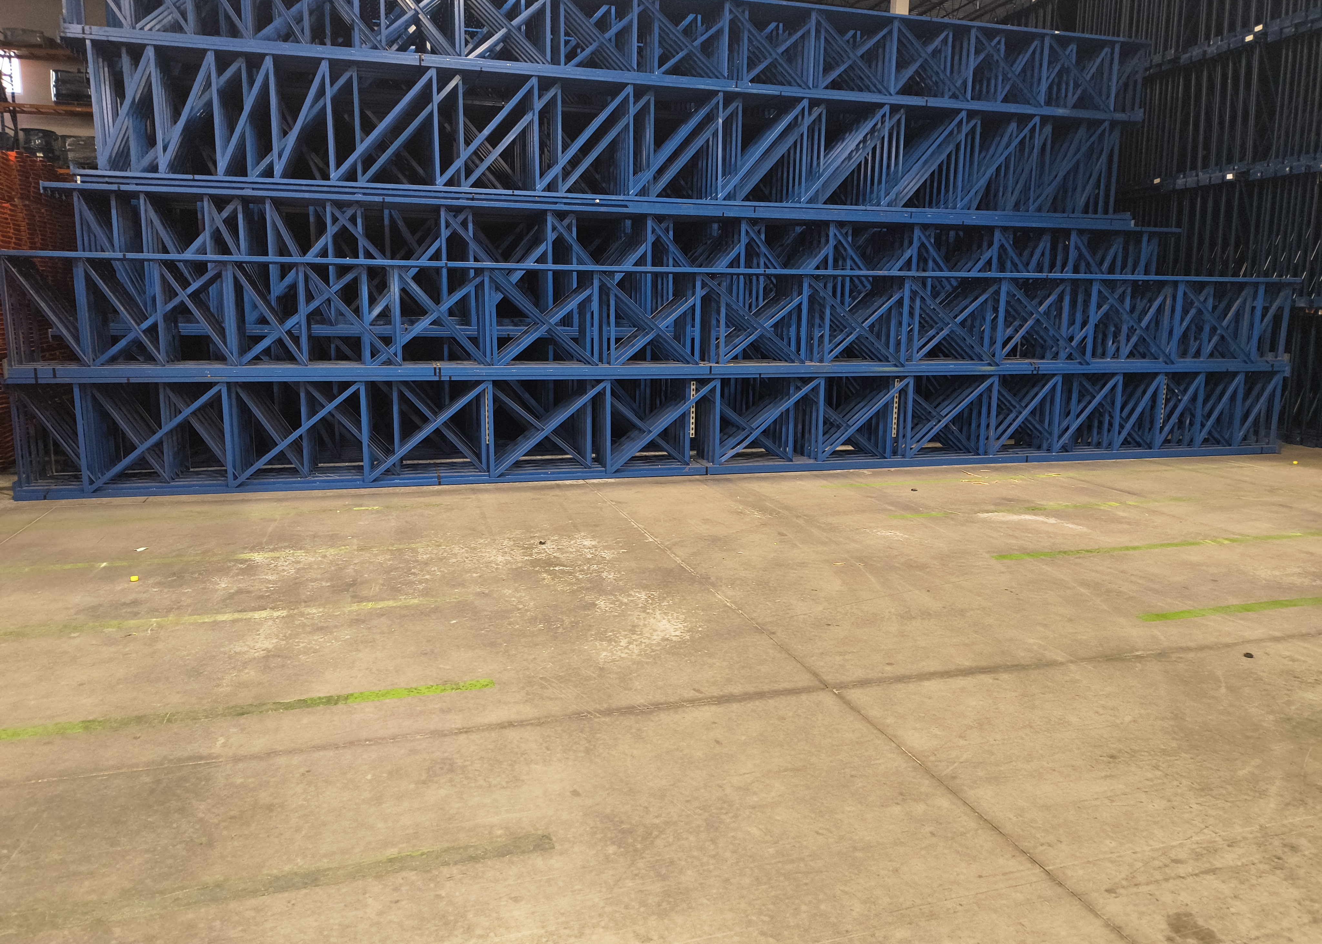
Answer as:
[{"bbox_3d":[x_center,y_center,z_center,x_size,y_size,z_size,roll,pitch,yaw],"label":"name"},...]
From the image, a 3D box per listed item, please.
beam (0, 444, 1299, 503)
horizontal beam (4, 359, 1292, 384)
[{"bbox_3d":[0.950,-0.043,8.913,12.197,0.082,0.100,-2,10,-16],"label":"beam"},{"bbox_3d":[0.980,-0.932,8.779,12.175,0.110,0.110,-2,10,-16],"label":"horizontal beam"}]

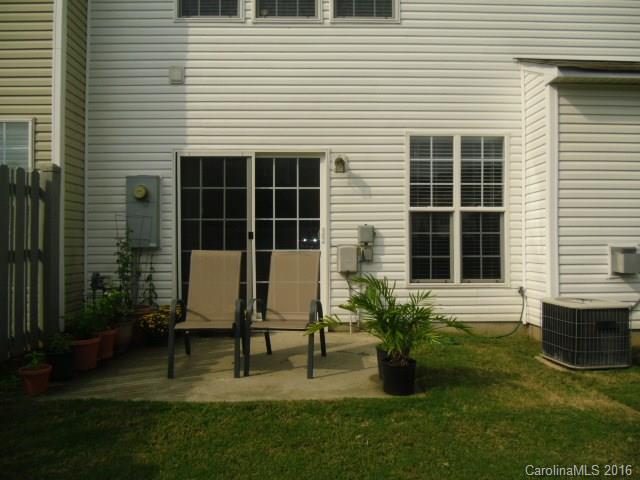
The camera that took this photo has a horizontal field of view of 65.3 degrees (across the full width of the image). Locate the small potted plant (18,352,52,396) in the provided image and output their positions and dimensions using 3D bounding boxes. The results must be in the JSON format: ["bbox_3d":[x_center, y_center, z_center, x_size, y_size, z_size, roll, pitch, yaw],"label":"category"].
[{"bbox_3d":[-2.120,0.980,3.720,0.260,0.310,0.260,0,-1,-1],"label":"small potted plant"}]

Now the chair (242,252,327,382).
[{"bbox_3d":[-0.280,0.610,4.460,0.590,1.020,0.800,0,-1,7],"label":"chair"}]

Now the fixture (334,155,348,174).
[{"bbox_3d":[0.256,-0.889,5.885,0.165,0.238,0.190,0,-1,-1],"label":"fixture"}]

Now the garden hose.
[{"bbox_3d":[2.082,0.879,5.887,0.708,0.613,0.200,0,-1,-1],"label":"garden hose"}]

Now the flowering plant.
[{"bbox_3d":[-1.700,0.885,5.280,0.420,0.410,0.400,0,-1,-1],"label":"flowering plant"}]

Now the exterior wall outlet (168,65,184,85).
[{"bbox_3d":[-1.713,-1.977,5.980,0.180,0.230,0.080,0,-1,-1],"label":"exterior wall outlet"}]

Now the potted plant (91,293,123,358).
[{"bbox_3d":[-1.990,0.801,4.670,0.280,0.610,0.280,0,-1,-1],"label":"potted plant"}]

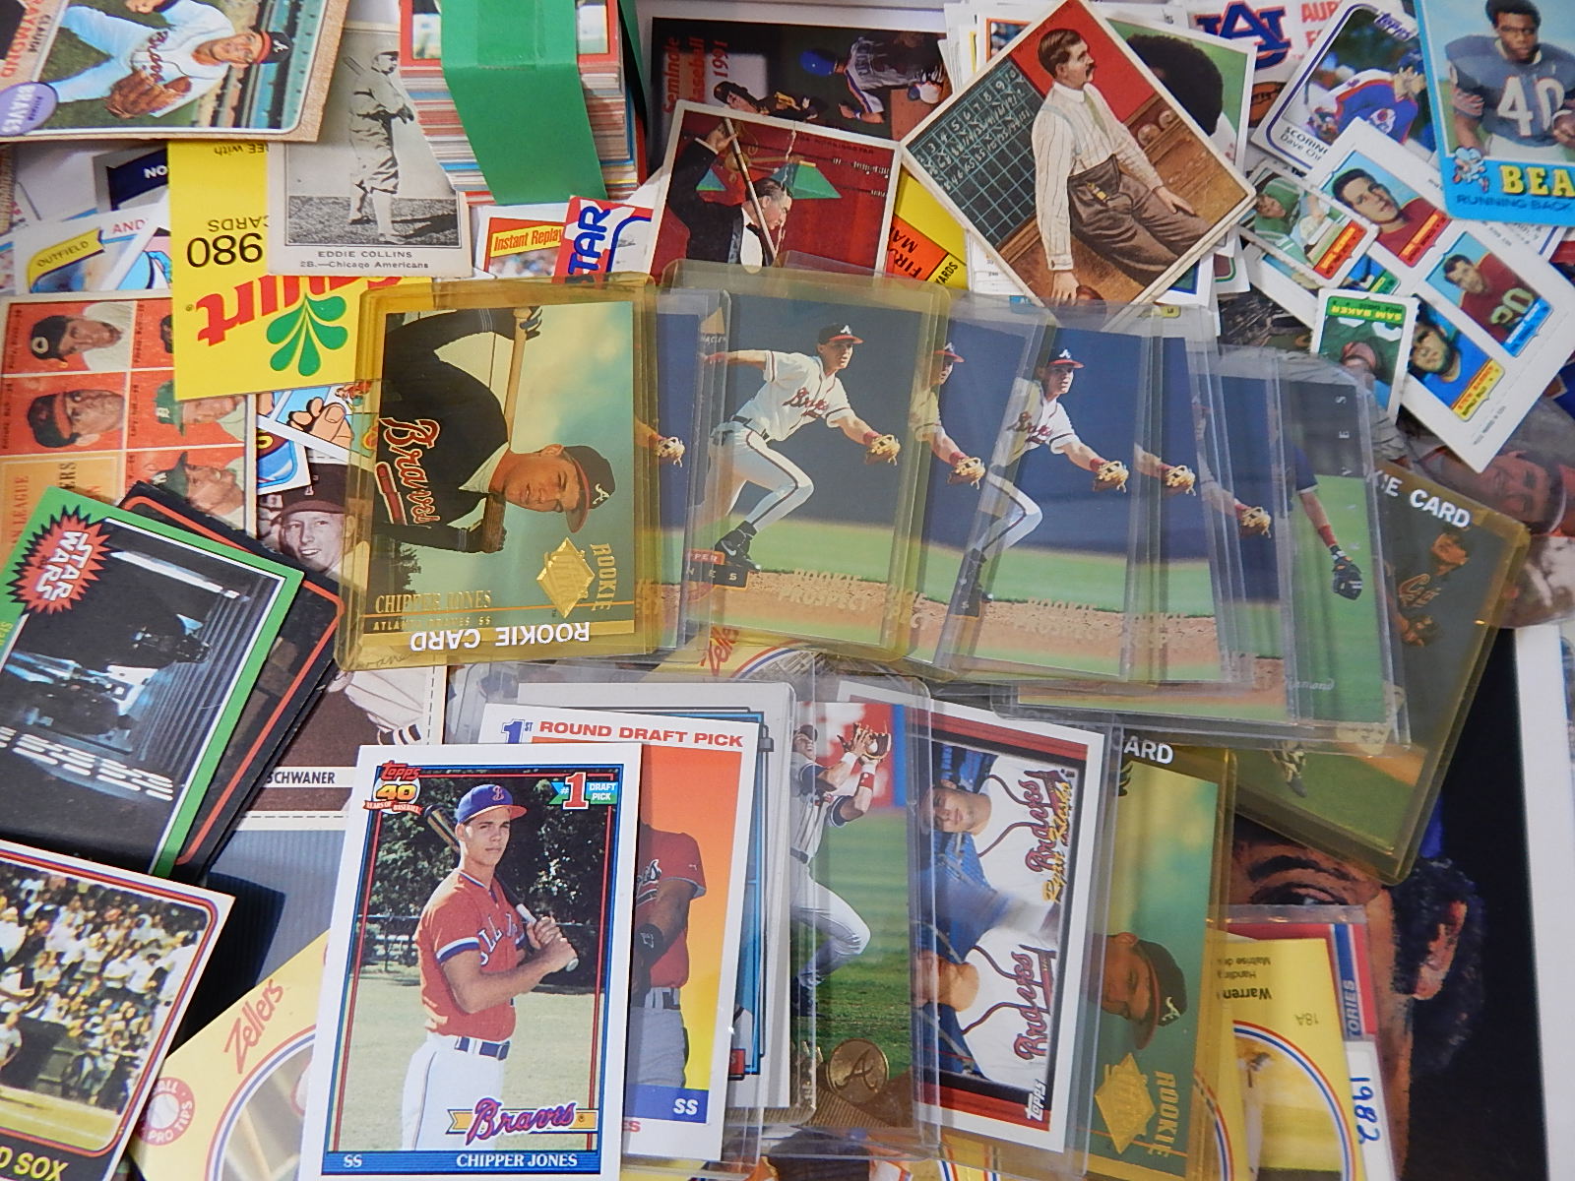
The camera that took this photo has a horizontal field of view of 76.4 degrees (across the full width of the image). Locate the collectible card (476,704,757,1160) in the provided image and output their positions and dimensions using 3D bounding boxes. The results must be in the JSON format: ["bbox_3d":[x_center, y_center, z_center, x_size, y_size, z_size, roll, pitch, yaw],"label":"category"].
[{"bbox_3d":[-0.042,0.070,0.217,0.064,0.002,0.089,4,72,3],"label":"collectible card"}]

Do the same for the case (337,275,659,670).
[{"bbox_3d":[-0.071,-0.033,0.249,0.076,0.003,0.102,-3,73,-2],"label":"case"}]

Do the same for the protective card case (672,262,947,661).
[{"bbox_3d":[-0.003,-0.036,0.249,0.076,0.003,0.102,8,73,6],"label":"protective card case"}]

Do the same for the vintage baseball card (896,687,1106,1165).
[{"bbox_3d":[0.035,0.069,0.223,0.064,0.002,0.089,11,69,4],"label":"vintage baseball card"}]

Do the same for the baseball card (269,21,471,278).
[{"bbox_3d":[-0.114,-0.122,0.274,0.051,0.002,0.083,-3,74,-14],"label":"baseball card"}]

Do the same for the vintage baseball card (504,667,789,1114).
[{"bbox_3d":[-0.031,0.063,0.219,0.064,0.001,0.089,0,69,0],"label":"vintage baseball card"}]

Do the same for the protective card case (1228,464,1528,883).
[{"bbox_3d":[0.135,0.011,0.252,0.076,0.003,0.102,27,78,8],"label":"protective card case"}]

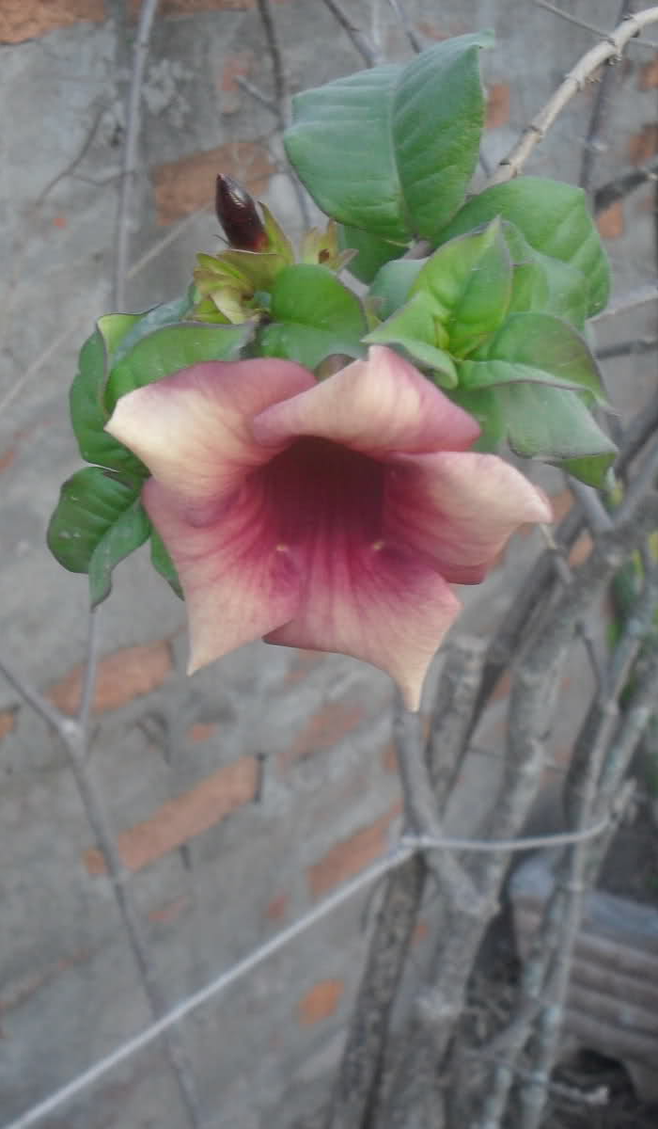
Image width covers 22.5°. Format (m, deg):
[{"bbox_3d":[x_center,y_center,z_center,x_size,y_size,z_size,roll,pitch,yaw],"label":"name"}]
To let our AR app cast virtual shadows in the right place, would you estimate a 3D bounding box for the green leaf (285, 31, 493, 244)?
[{"bbox_3d":[0.014,-0.101,0.390,0.047,0.046,0.030,-4,22,3],"label":"green leaf"}]

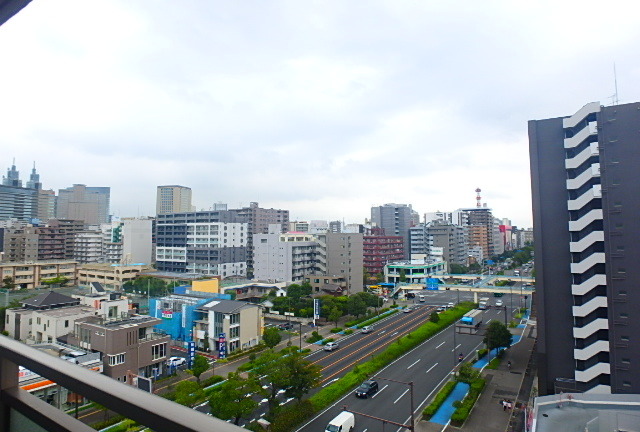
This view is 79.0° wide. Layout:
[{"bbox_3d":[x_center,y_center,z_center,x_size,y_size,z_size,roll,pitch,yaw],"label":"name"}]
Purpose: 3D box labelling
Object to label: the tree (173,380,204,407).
[{"bbox_3d":[-20.102,26.605,58.775,4.400,3.600,4.400,-1,-3,0],"label":"tree"}]

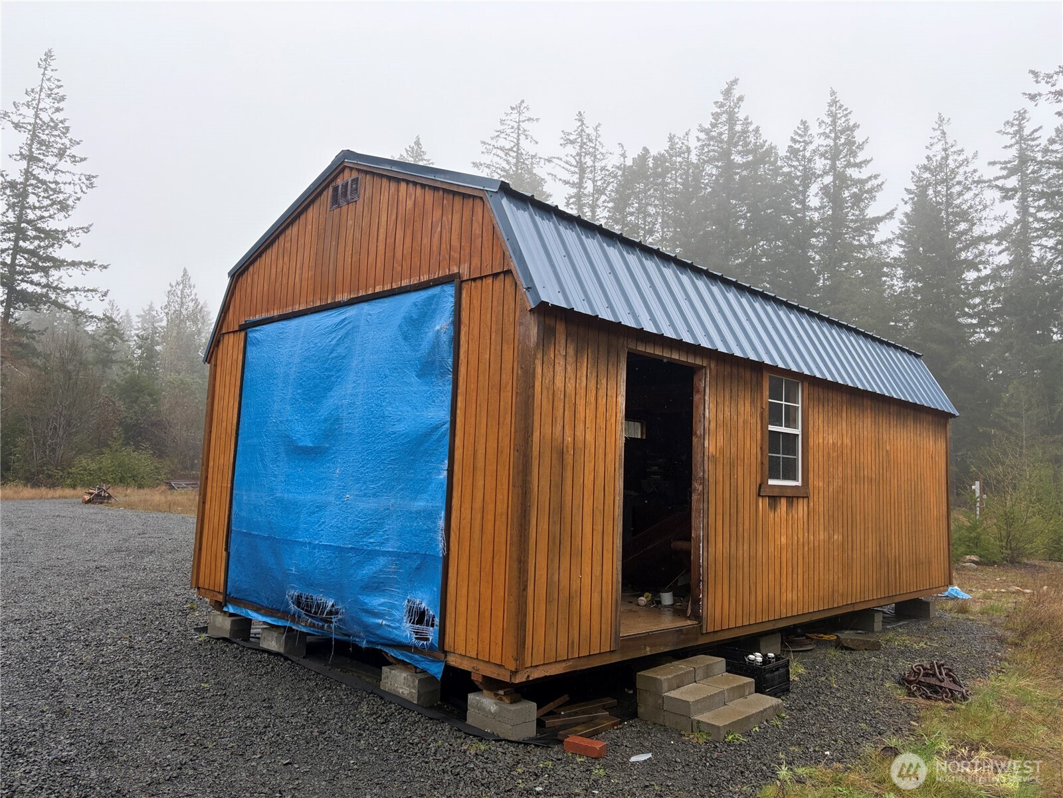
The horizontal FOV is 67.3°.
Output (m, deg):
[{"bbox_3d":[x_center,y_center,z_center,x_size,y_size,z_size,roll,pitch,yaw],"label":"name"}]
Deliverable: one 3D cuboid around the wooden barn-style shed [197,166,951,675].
[{"bbox_3d":[1.060,0.266,8.483,4.265,3.538,7.415,-4,-9,44],"label":"wooden barn-style shed"}]

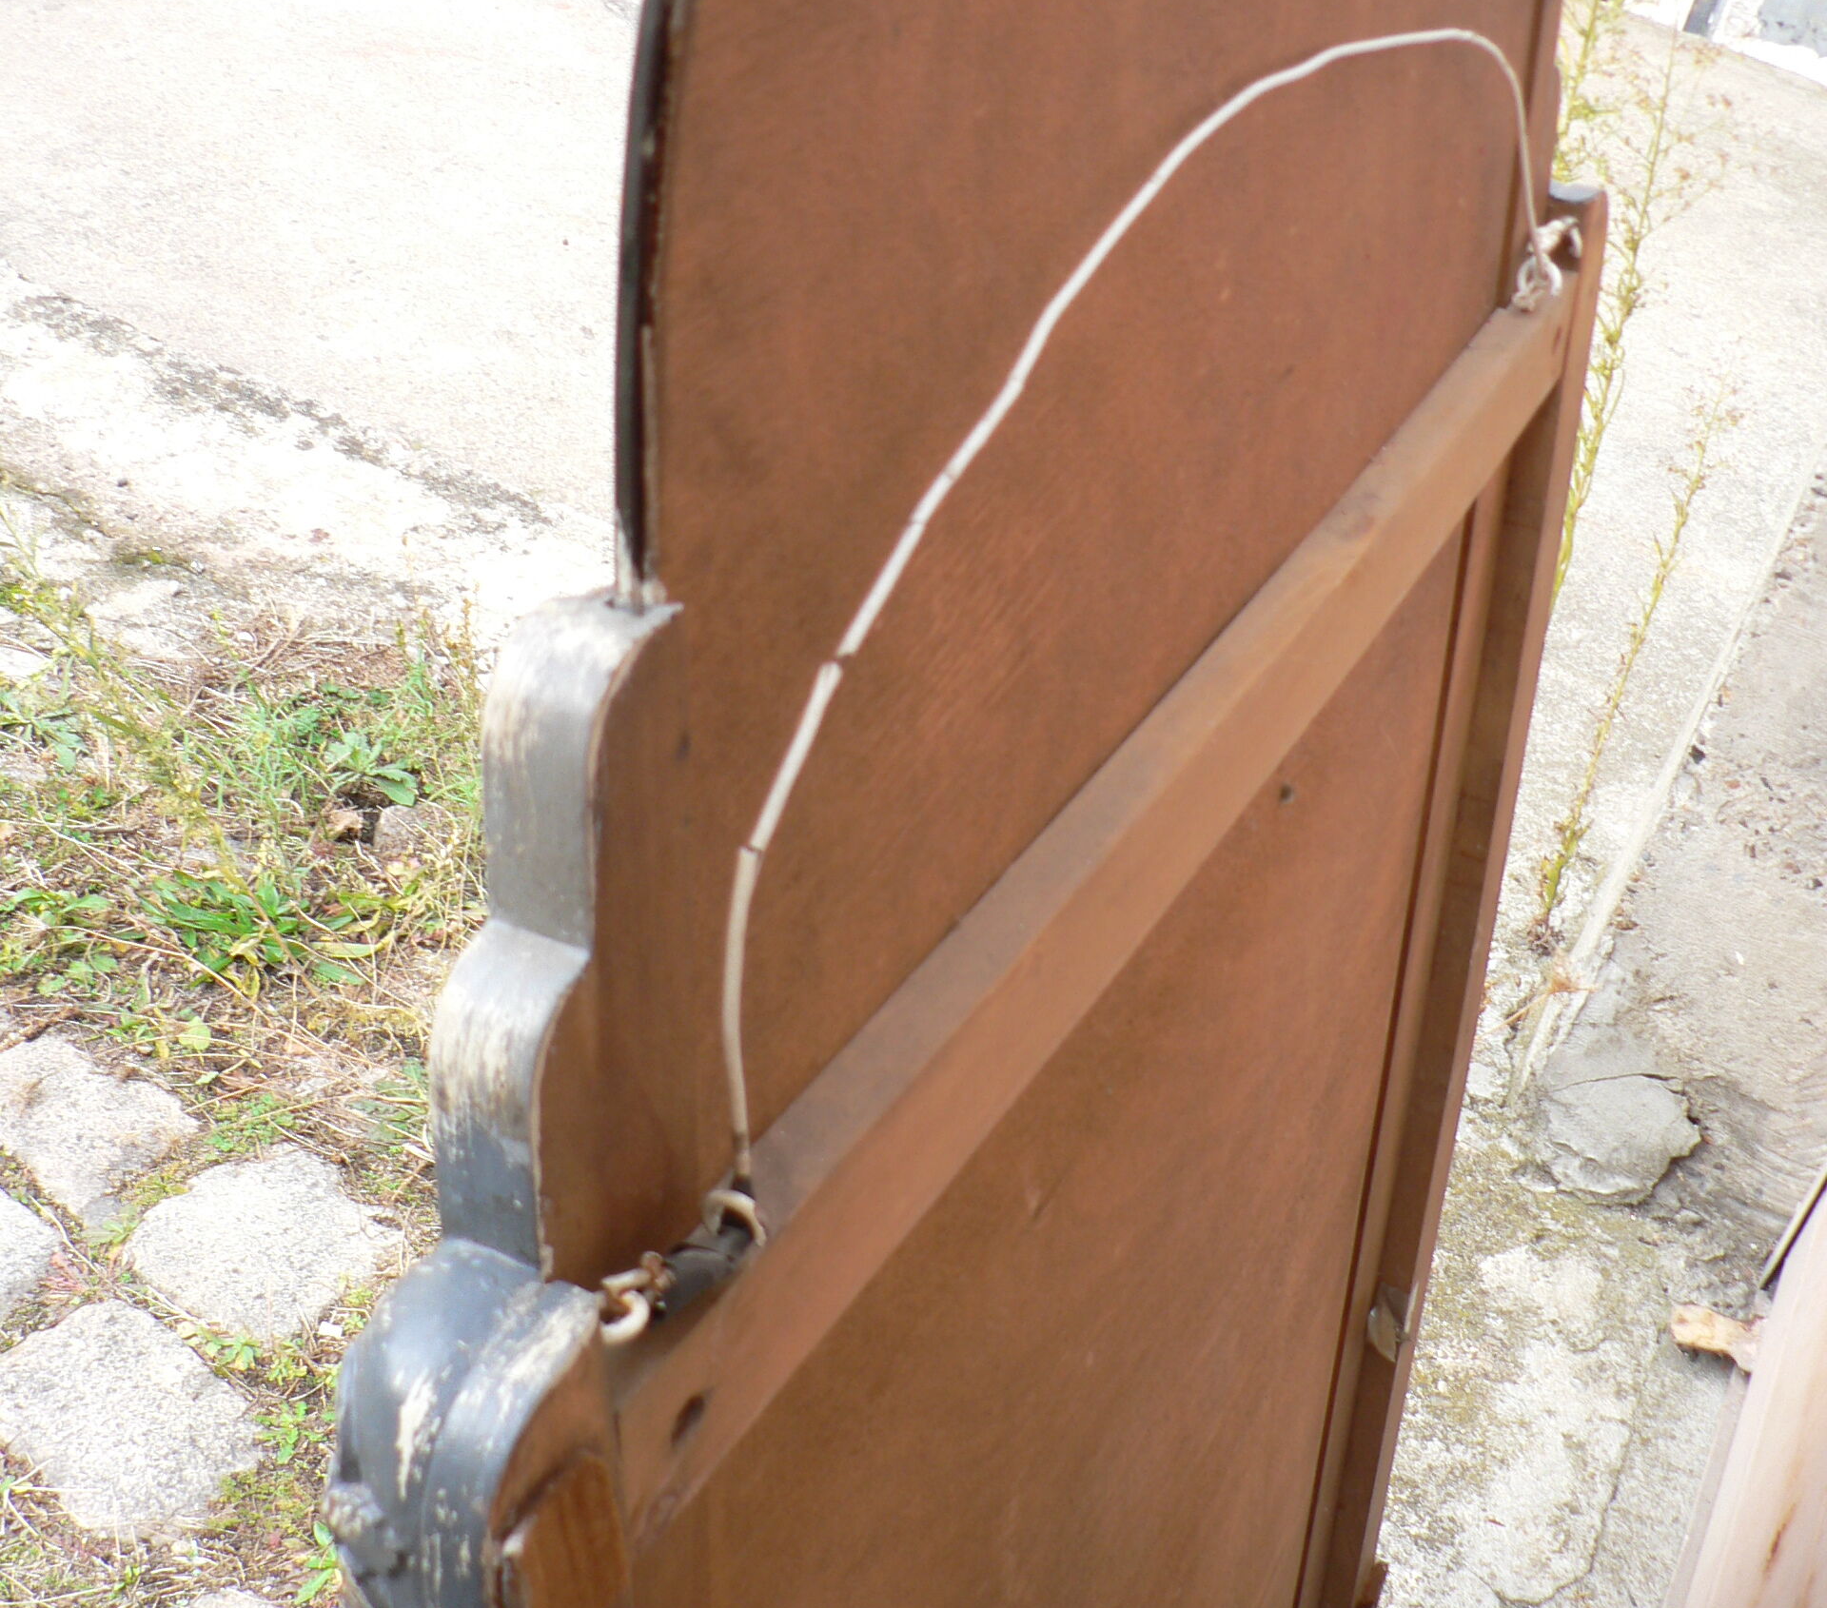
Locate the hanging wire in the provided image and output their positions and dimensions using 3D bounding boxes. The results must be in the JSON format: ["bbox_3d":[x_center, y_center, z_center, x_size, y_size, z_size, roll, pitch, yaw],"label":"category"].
[{"bbox_3d":[0.100,-0.125,0.692,0.025,0.158,0.594,17,36,22],"label":"hanging wire"}]

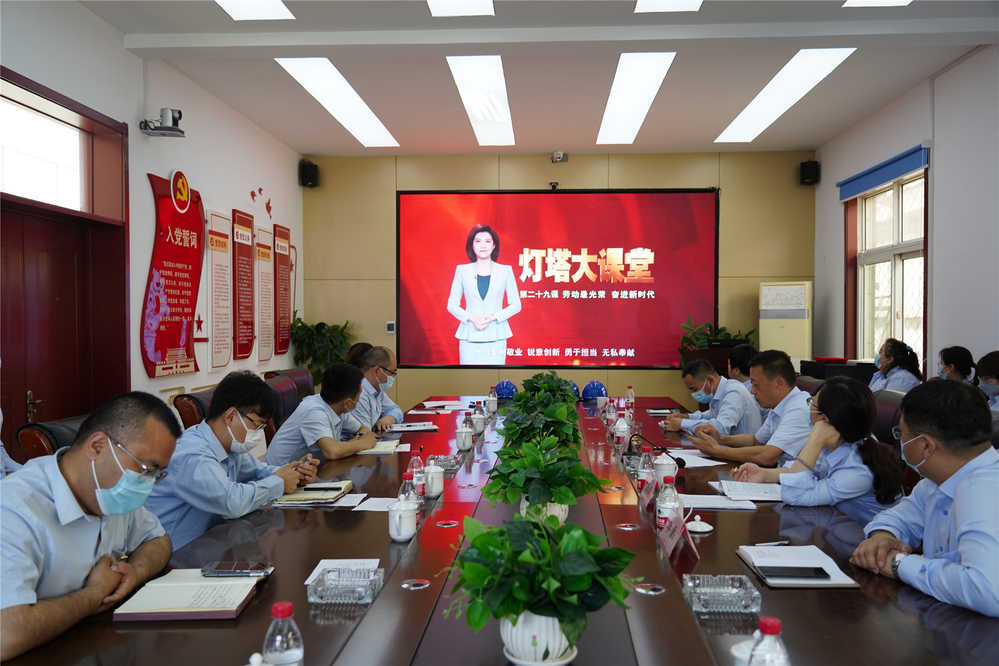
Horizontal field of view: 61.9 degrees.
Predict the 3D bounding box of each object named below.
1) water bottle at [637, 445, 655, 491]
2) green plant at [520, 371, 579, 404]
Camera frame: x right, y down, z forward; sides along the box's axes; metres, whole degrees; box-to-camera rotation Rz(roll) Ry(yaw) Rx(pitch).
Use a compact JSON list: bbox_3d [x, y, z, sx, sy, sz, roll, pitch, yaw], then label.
[{"bbox_3d":[0.517,0.493,2.913,0.063,0.177,0.063,0,1,4],"label":"water bottle"},{"bbox_3d":[0.321,0.387,5.348,0.370,0.320,0.360,0,1,3],"label":"green plant"}]

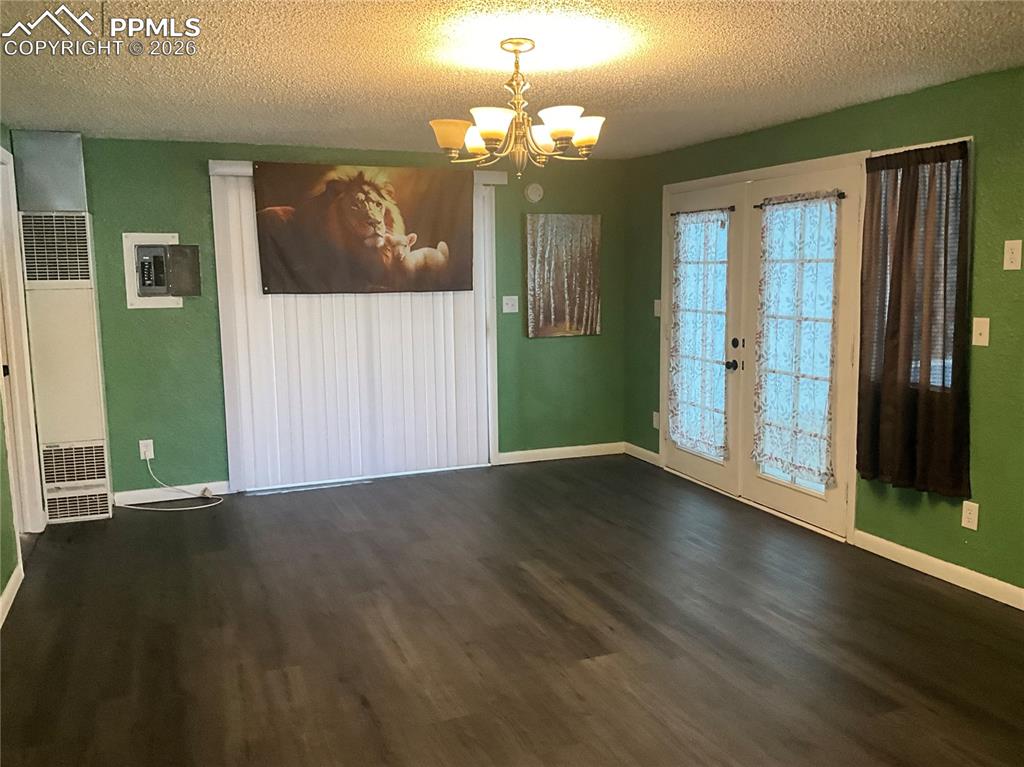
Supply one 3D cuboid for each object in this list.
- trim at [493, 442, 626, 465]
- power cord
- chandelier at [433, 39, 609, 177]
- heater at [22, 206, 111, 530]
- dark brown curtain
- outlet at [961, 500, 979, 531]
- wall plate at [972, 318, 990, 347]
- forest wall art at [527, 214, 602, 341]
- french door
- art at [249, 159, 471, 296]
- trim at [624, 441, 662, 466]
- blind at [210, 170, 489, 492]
[{"bbox_3d":[0.393,0.573,7.005,1.149,0.088,0.012,-4,8,-22],"label":"trim"},{"bbox_3d":[-2.276,0.661,5.721,0.670,0.310,0.333,-4,8,-22],"label":"power cord"},{"bbox_3d":[0.025,-1.042,3.265,0.663,0.511,0.663,-1,8,0],"label":"chandelier"},{"bbox_3d":[-2.796,-0.103,5.425,0.370,1.913,0.322,-4,8,-22],"label":"heater"},{"bbox_3d":[1.996,-0.315,4.325,0.060,1.682,0.646,-4,8,-22],"label":"dark brown curtain"},{"bbox_3d":[2.200,0.637,4.108,0.010,0.120,0.077,-4,8,-22],"label":"outlet"},{"bbox_3d":[2.132,-0.233,3.896,0.010,0.128,0.083,-4,8,-22],"label":"wall plate"},{"bbox_3d":[0.419,-0.848,6.820,0.649,0.963,0.032,-4,8,-22],"label":"forest wall art"},{"bbox_3d":[1.552,-0.281,5.631,0.105,2.123,1.976,-4,8,-22],"label":"french door"},{"bbox_3d":[-1.002,-1.091,6.105,1.537,0.884,0.020,-4,8,-22],"label":"art"},{"bbox_3d":[1.044,0.573,6.946,0.012,0.090,0.592,-4,8,-22],"label":"trim"},{"bbox_3d":[-1.083,-0.388,6.206,1.931,2.163,0.090,-4,8,-22],"label":"blind"}]

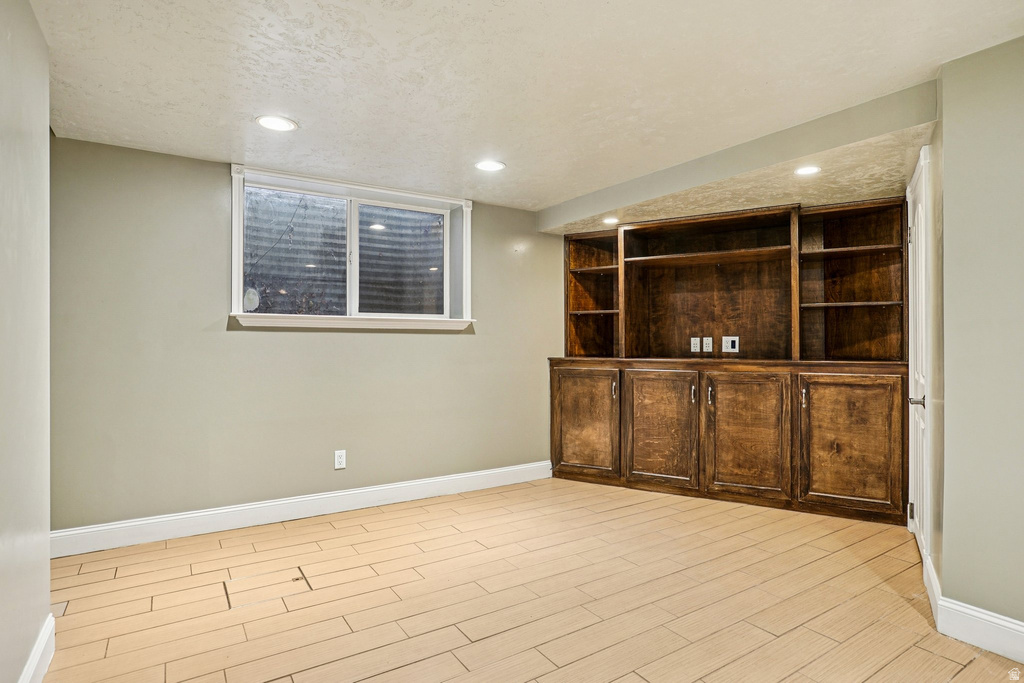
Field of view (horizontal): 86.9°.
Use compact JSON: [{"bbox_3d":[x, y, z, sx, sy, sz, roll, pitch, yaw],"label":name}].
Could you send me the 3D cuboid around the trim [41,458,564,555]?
[{"bbox_3d":[-1.072,1.072,3.694,3.285,0.148,0.020,0,0,-31],"label":"trim"}]

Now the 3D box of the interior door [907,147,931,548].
[{"bbox_3d":[2.232,0.109,2.930,0.075,2.082,0.903,0,0,33],"label":"interior door"}]

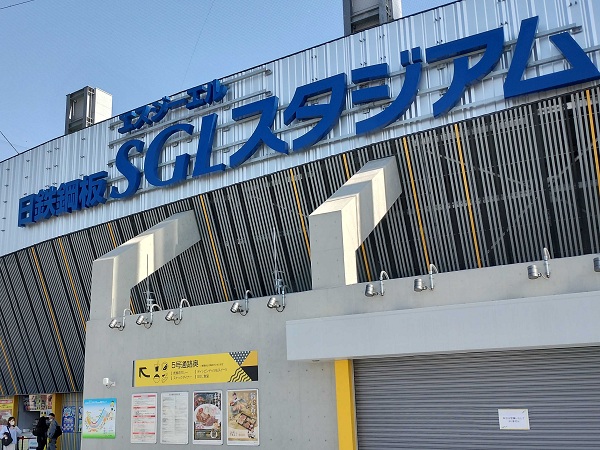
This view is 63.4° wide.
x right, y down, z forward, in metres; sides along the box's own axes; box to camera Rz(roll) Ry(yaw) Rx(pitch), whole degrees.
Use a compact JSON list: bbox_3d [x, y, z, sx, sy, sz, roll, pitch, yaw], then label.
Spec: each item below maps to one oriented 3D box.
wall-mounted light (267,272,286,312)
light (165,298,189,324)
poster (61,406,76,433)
[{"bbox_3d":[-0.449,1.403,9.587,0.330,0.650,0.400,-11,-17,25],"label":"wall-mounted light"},{"bbox_3d":[-2.686,1.901,10.627,0.330,0.540,0.400,-11,-17,25],"label":"light"},{"bbox_3d":[-7.830,6.613,16.449,0.628,0.830,0.030,-11,-17,25],"label":"poster"}]

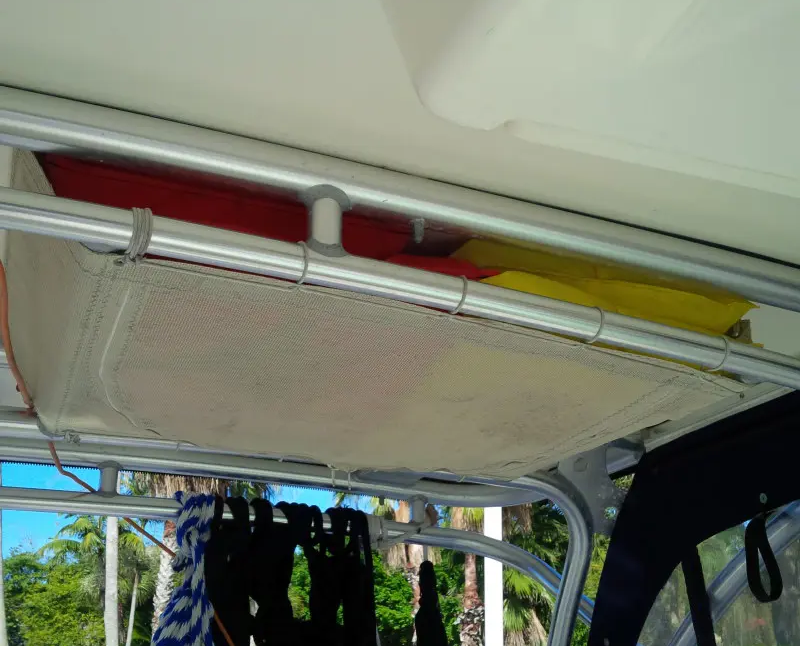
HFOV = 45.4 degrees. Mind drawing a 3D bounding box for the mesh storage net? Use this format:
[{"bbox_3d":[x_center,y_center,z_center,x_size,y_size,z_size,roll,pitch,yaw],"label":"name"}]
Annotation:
[{"bbox_3d":[-0.073,0.052,1.422,0.977,0.155,0.745,9,-23,-20],"label":"mesh storage net"}]

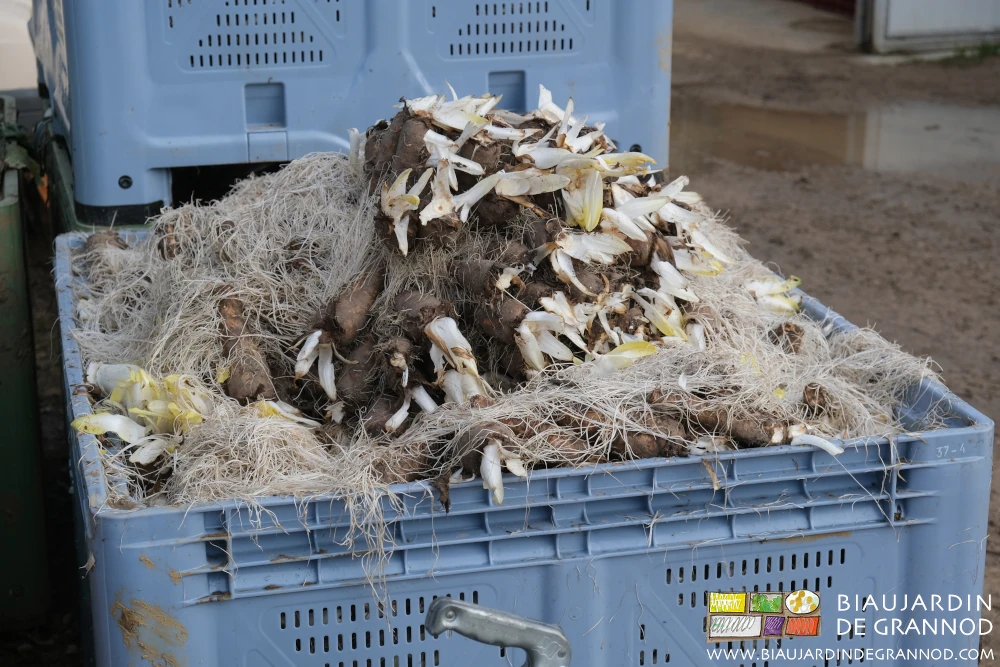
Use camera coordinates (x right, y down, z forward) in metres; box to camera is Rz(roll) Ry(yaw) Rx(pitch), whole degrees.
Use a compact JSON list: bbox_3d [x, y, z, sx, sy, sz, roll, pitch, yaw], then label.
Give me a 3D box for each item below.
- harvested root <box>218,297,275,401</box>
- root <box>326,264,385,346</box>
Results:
[{"bbox_3d":[-0.308,0.016,2.125,0.054,0.051,0.168,-5,42,-14],"label":"harvested root"},{"bbox_3d":[-0.175,-0.039,2.243,0.047,0.045,0.148,4,40,14],"label":"root"}]

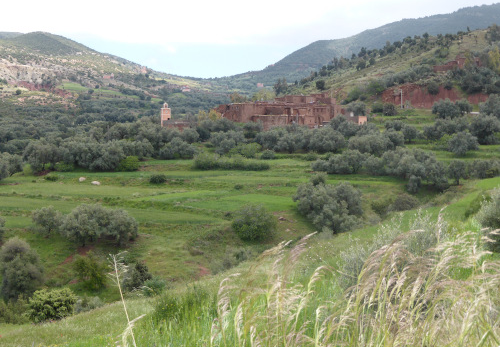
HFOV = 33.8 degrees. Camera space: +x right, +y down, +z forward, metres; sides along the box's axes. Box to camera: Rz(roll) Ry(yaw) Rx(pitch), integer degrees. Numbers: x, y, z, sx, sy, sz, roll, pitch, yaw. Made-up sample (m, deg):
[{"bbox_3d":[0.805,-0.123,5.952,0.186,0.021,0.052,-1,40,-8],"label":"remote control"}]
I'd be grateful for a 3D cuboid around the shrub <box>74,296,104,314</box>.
[{"bbox_3d":[-8.773,7.215,45.000,1.640,0.980,1.480,0,4,0],"label":"shrub"}]

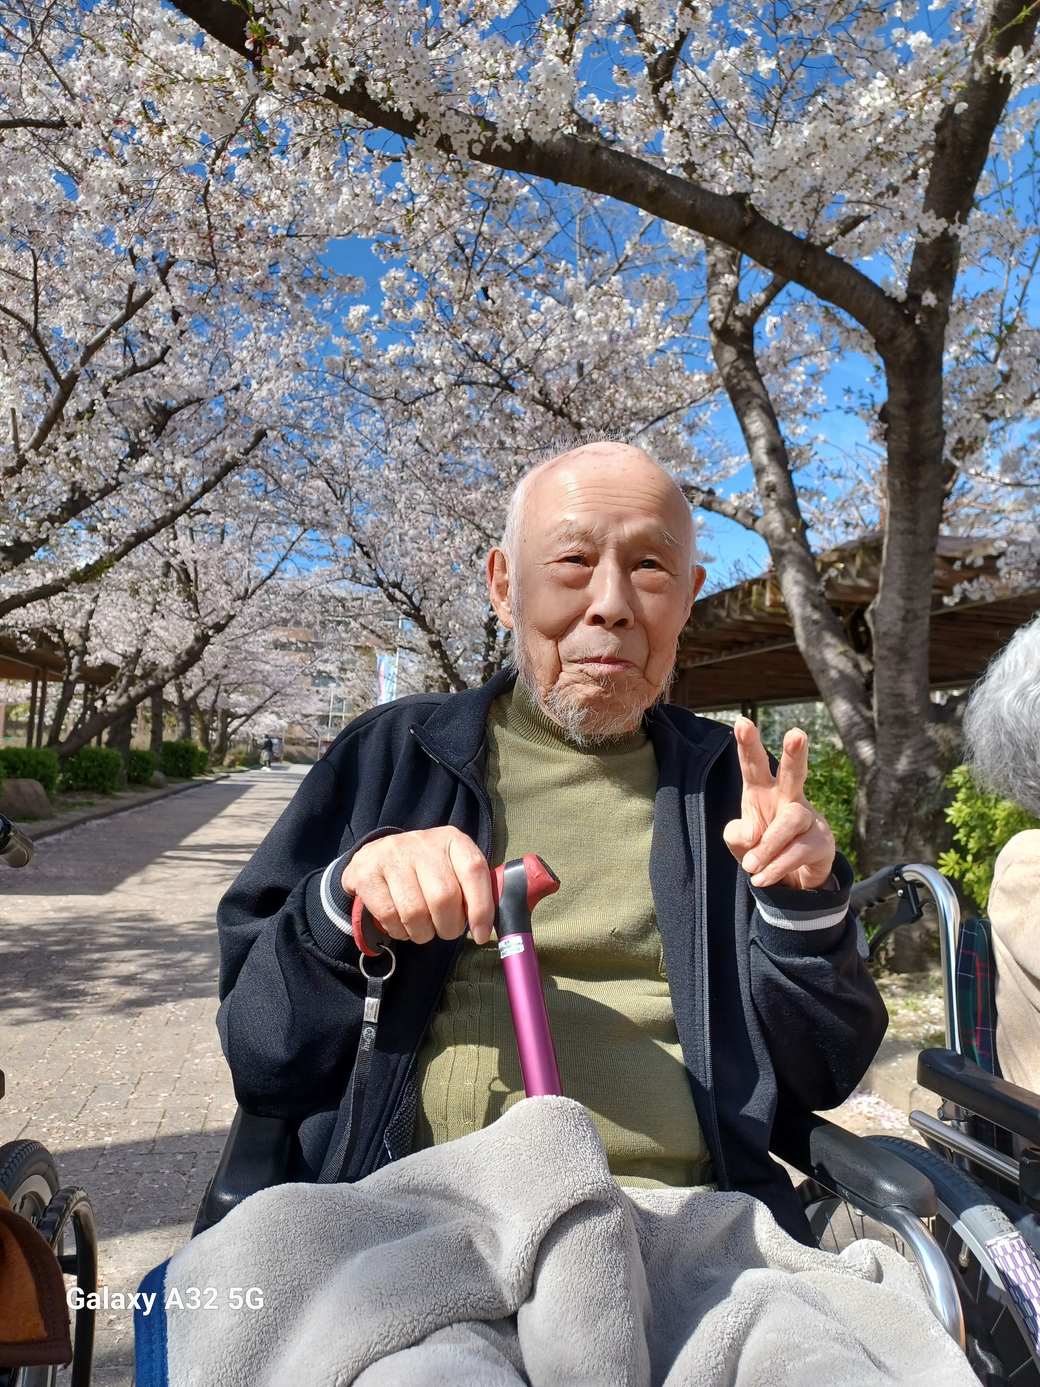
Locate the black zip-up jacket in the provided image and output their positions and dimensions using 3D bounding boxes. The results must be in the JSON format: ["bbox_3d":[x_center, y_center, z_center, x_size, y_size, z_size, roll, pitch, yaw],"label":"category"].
[{"bbox_3d":[0.022,0.222,0.840,0.560,0.540,0.360,3,-4,-9],"label":"black zip-up jacket"}]

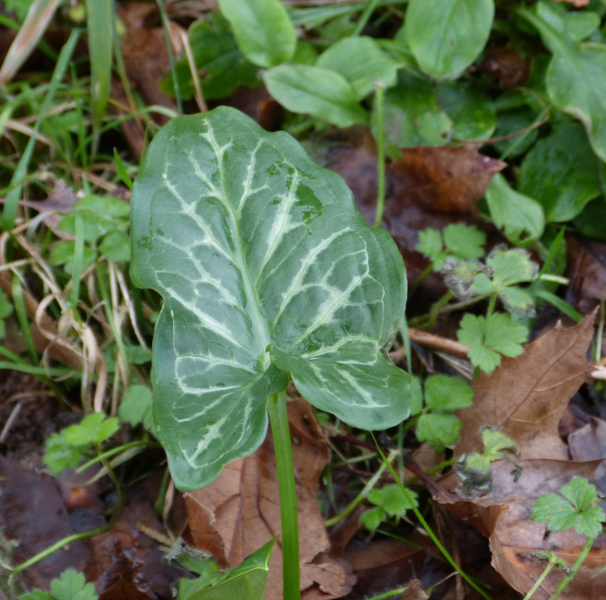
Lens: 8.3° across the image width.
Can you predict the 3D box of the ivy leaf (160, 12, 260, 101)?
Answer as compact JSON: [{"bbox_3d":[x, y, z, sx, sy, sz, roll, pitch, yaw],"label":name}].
[{"bbox_3d":[-0.035,-0.091,1.570,0.039,0.020,0.031,0,40,0],"label":"ivy leaf"}]

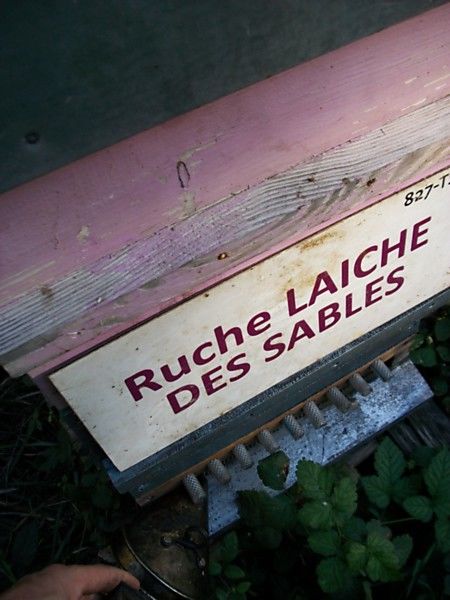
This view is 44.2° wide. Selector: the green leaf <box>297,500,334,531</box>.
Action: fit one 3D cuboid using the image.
[{"bbox_3d":[0.105,0.251,0.648,0.037,0.012,0.039,34,64,29],"label":"green leaf"}]

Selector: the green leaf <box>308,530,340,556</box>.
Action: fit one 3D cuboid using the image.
[{"bbox_3d":[0.120,0.294,0.669,0.035,0.012,0.029,-7,54,6],"label":"green leaf"}]

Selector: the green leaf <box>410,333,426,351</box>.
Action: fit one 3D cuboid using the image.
[{"bbox_3d":[0.248,0.053,0.711,0.024,0.012,0.019,-43,59,-13],"label":"green leaf"}]

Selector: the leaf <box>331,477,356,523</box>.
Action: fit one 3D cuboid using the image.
[{"bbox_3d":[0.144,0.241,0.669,0.027,0.013,0.052,15,60,21],"label":"leaf"}]

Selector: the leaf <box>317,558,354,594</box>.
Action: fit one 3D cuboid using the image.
[{"bbox_3d":[0.125,0.314,0.634,0.040,0.012,0.042,28,61,26],"label":"leaf"}]

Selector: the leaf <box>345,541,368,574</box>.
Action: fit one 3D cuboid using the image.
[{"bbox_3d":[0.156,0.305,0.654,0.024,0.012,0.033,-12,53,3],"label":"leaf"}]

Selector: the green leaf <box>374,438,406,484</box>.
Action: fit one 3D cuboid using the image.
[{"bbox_3d":[0.220,0.214,0.736,0.040,0.014,0.059,-1,56,12],"label":"green leaf"}]

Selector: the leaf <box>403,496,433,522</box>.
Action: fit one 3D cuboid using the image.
[{"bbox_3d":[0.231,0.252,0.667,0.037,0.011,0.031,-18,52,-6],"label":"leaf"}]

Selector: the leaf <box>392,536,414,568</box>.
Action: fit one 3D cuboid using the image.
[{"bbox_3d":[0.207,0.292,0.645,0.027,0.011,0.045,30,62,28],"label":"leaf"}]

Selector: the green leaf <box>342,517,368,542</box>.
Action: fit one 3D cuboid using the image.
[{"bbox_3d":[0.158,0.279,0.675,0.038,0.011,0.034,2,53,10],"label":"green leaf"}]

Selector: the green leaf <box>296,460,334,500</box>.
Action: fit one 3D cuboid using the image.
[{"bbox_3d":[0.109,0.218,0.669,0.042,0.013,0.053,-36,57,-14],"label":"green leaf"}]

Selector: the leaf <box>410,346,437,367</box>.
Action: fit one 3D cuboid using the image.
[{"bbox_3d":[0.258,0.073,0.721,0.027,0.012,0.028,10,62,19],"label":"leaf"}]

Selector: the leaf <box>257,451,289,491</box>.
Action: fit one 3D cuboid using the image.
[{"bbox_3d":[0.057,0.203,0.664,0.041,0.010,0.046,-16,52,-4],"label":"leaf"}]

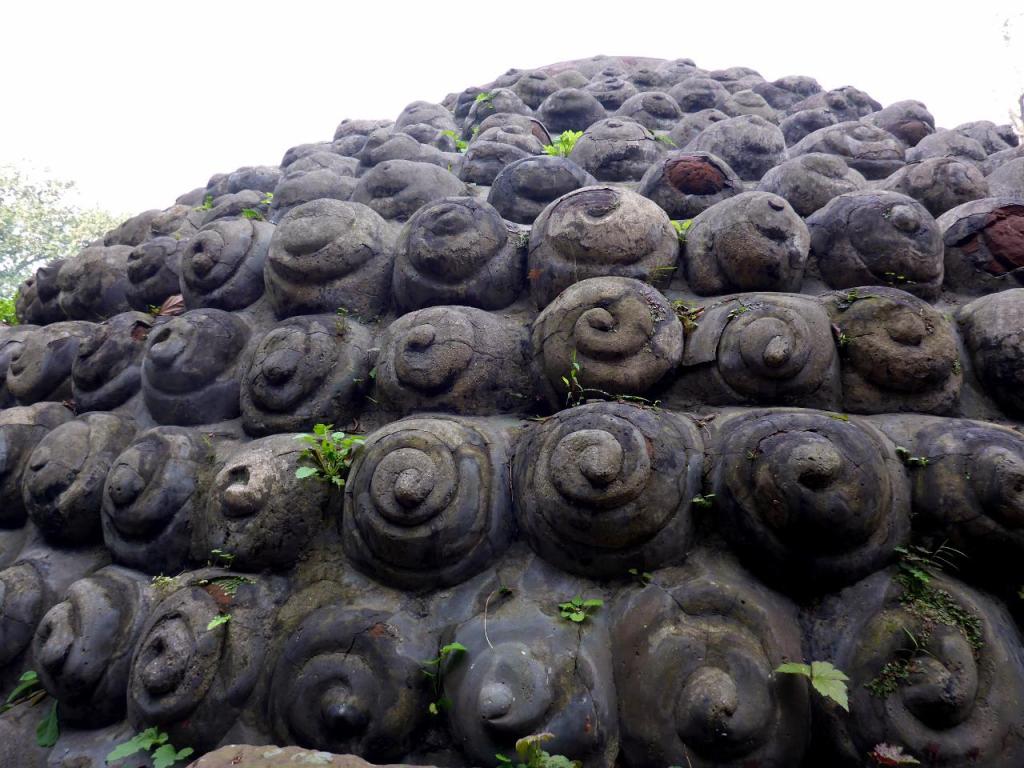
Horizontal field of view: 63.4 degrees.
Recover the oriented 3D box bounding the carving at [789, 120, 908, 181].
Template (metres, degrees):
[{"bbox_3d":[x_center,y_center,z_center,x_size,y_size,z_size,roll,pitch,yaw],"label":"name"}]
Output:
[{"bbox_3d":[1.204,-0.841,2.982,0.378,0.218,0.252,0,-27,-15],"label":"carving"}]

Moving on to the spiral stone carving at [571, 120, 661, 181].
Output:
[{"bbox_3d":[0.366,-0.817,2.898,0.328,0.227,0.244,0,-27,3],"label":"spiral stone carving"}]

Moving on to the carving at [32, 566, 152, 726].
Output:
[{"bbox_3d":[-1.140,0.713,2.251,0.336,0.386,0.218,0,-7,28],"label":"carving"}]

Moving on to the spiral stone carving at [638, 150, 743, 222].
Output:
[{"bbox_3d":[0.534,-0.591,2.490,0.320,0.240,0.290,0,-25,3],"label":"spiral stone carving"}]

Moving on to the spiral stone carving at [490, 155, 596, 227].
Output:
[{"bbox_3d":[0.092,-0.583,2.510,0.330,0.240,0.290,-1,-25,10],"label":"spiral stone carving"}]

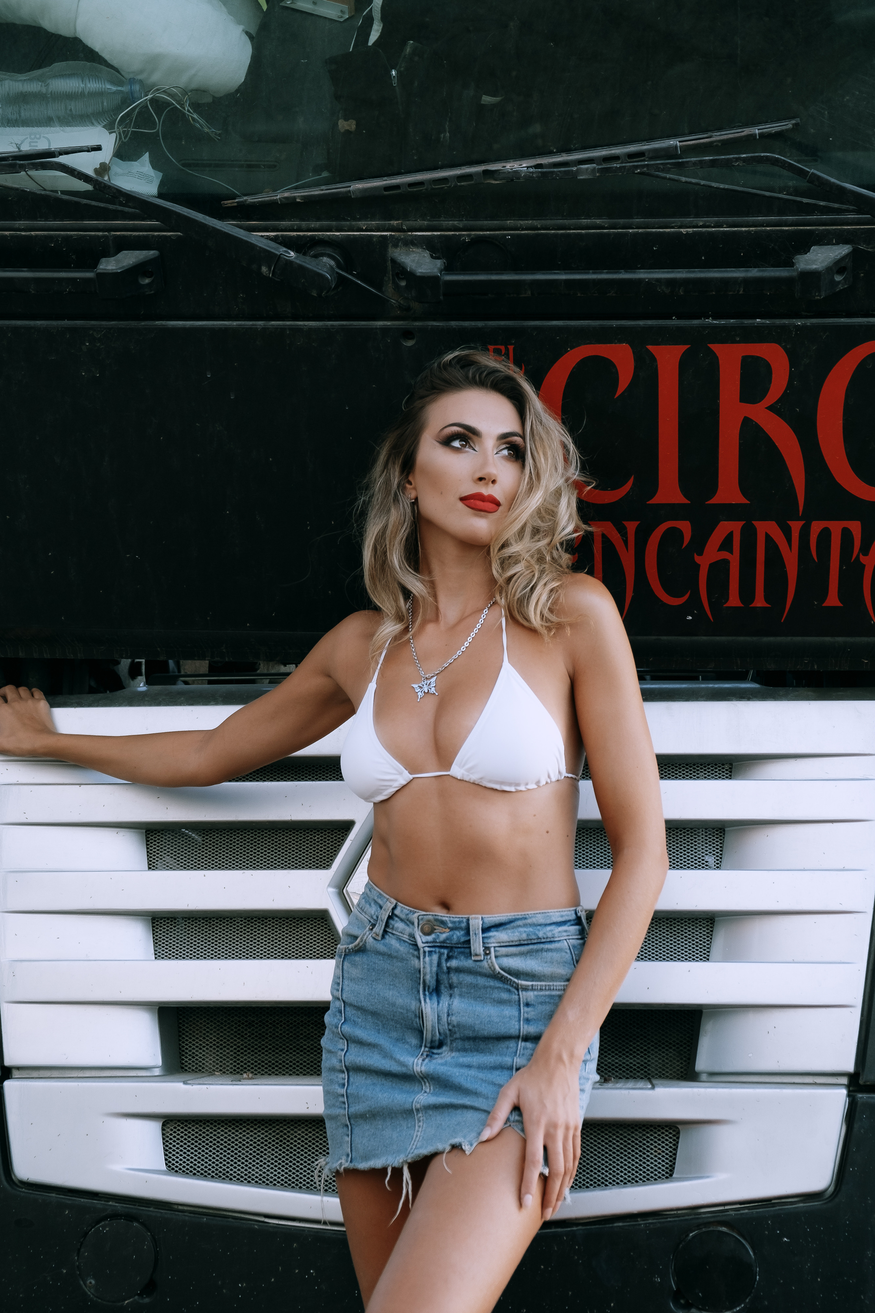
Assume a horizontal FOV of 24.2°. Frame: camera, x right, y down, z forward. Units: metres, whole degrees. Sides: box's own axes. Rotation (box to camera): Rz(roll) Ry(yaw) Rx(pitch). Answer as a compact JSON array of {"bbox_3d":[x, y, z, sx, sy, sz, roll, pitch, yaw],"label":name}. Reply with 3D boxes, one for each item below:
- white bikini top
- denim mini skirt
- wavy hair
[{"bbox_3d":[0.025,0.055,2.410,0.290,0.240,0.200,1,2,26],"label":"white bikini top"},{"bbox_3d":[0.028,0.445,2.450,0.350,0.350,0.250,1,2,24],"label":"denim mini skirt"},{"bbox_3d":[0.045,-0.180,2.420,0.270,0.370,0.250,-1,2,-25],"label":"wavy hair"}]

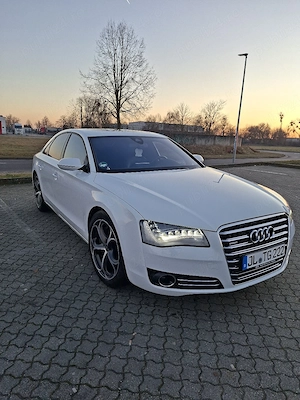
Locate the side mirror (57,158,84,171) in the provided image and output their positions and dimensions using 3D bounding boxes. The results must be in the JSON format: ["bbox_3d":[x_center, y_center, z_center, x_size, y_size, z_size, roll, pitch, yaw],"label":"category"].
[{"bbox_3d":[-0.842,-0.392,2.867,0.250,0.145,0.170,-7,15,-31],"label":"side mirror"}]

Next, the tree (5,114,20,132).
[{"bbox_3d":[-40.317,-21.511,77.410,4.851,6.480,4.851,-5,15,-26],"label":"tree"}]

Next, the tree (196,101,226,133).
[{"bbox_3d":[13.653,-16.710,58.174,6.689,9.580,6.689,5,13,12],"label":"tree"}]

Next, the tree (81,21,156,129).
[{"bbox_3d":[-2.540,-9.247,22.330,6.721,10.300,6.721,0,13,-7],"label":"tree"}]

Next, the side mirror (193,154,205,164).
[{"bbox_3d":[0.724,-0.580,3.843,0.250,0.145,0.170,-7,15,-31],"label":"side mirror"}]

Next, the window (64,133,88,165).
[{"bbox_3d":[-0.891,-0.598,3.245,0.100,0.430,0.990,18,2,-34],"label":"window"}]

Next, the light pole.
[{"bbox_3d":[4.997,-5.082,15.095,0.620,5.920,0.220,2,13,0],"label":"light pole"}]

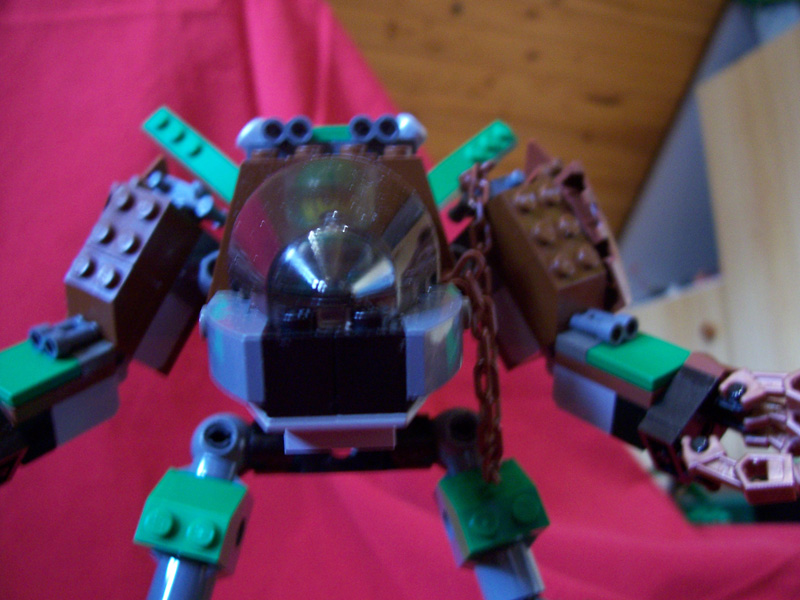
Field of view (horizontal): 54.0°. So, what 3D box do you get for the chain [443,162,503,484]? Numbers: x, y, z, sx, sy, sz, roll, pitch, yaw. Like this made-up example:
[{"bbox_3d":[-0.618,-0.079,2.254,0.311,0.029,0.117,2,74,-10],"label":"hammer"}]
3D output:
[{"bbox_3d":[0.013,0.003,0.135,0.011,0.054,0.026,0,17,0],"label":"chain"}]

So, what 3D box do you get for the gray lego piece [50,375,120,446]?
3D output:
[{"bbox_3d":[-0.073,0.021,0.169,0.016,0.011,0.016,17,28,26],"label":"gray lego piece"}]

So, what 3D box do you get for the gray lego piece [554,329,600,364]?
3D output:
[{"bbox_3d":[0.043,0.009,0.179,0.016,0.003,0.008,-24,34,-39],"label":"gray lego piece"}]

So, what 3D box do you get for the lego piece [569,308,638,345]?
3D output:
[{"bbox_3d":[0.046,0.005,0.176,0.010,0.005,0.010,-24,34,-39],"label":"lego piece"}]

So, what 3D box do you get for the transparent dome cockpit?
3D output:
[{"bbox_3d":[-0.009,-0.009,0.100,0.028,0.019,0.027,-3,20,-4],"label":"transparent dome cockpit"}]

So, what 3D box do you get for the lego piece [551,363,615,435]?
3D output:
[{"bbox_3d":[0.046,0.019,0.180,0.016,0.011,0.016,-24,34,-39],"label":"lego piece"}]

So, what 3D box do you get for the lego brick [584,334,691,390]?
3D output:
[{"bbox_3d":[0.052,0.013,0.171,0.016,0.003,0.016,-24,34,-39],"label":"lego brick"}]

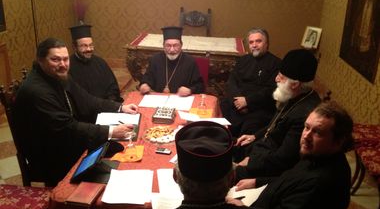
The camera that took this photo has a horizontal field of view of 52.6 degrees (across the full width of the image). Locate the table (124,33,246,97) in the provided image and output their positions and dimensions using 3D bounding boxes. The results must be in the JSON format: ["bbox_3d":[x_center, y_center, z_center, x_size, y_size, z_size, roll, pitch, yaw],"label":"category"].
[{"bbox_3d":[-0.031,-0.488,5.452,1.580,0.800,1.200,3,20,4],"label":"table"}]

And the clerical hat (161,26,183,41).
[{"bbox_3d":[-0.168,-0.653,3.550,0.200,0.110,0.210,1,20,-2],"label":"clerical hat"}]

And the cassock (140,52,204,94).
[{"bbox_3d":[-0.155,-0.017,3.583,0.590,0.920,0.580,1,20,-2],"label":"cassock"}]

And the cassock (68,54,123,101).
[{"bbox_3d":[-0.891,0.033,3.354,0.560,0.920,0.570,-13,24,-36],"label":"cassock"}]

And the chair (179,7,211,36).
[{"bbox_3d":[0.088,-1.000,6.331,0.510,1.170,0.530,3,20,5],"label":"chair"}]

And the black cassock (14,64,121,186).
[{"bbox_3d":[-0.787,0.228,2.668,0.680,0.970,0.580,7,20,14],"label":"black cassock"}]

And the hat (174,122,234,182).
[{"bbox_3d":[0.047,0.157,1.300,0.190,0.115,0.215,3,25,4],"label":"hat"}]

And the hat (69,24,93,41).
[{"bbox_3d":[-0.968,-0.645,3.420,0.200,0.115,0.210,-6,21,-19],"label":"hat"}]

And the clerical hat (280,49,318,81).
[{"bbox_3d":[0.684,-0.244,2.400,0.230,0.155,0.195,12,20,1],"label":"clerical hat"}]

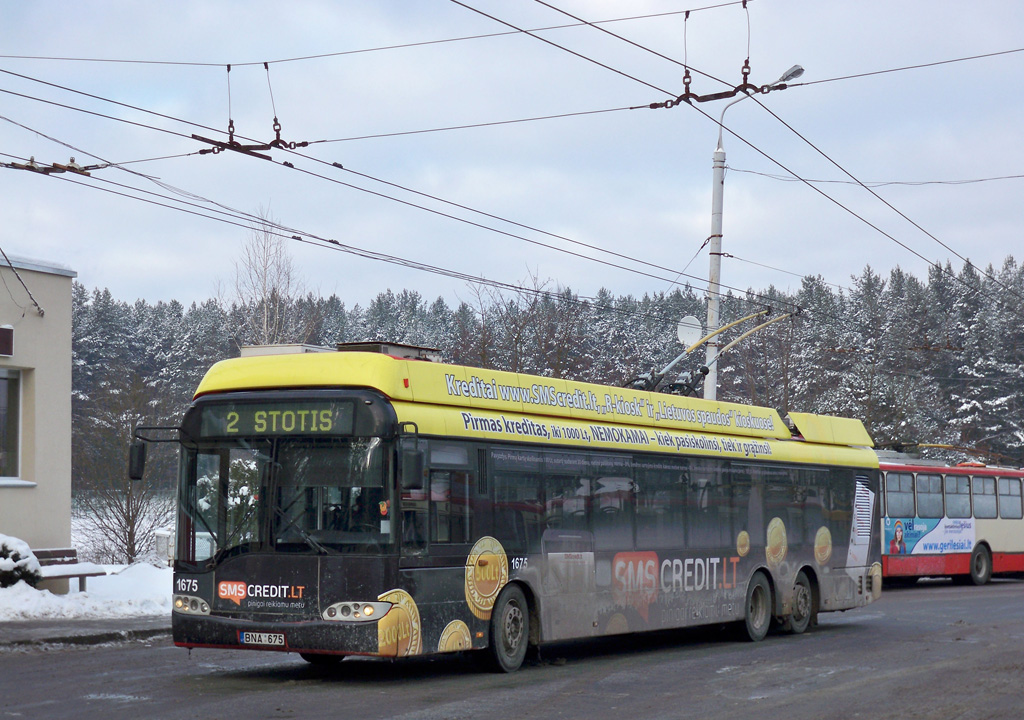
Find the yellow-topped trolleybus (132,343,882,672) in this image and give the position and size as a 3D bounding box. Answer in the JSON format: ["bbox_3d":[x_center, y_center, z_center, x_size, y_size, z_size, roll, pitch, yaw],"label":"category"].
[{"bbox_3d":[1.180,1.900,25.600,2.650,3.400,14.600,-2,-5,29],"label":"yellow-topped trolleybus"}]

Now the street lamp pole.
[{"bbox_3d":[5.200,-0.800,43.700,2.400,11.400,0.360,-2,-5,23],"label":"street lamp pole"}]

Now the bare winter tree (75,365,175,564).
[{"bbox_3d":[-9.150,2.450,47.500,3.100,4.900,3.100,-2,-5,29],"label":"bare winter tree"}]

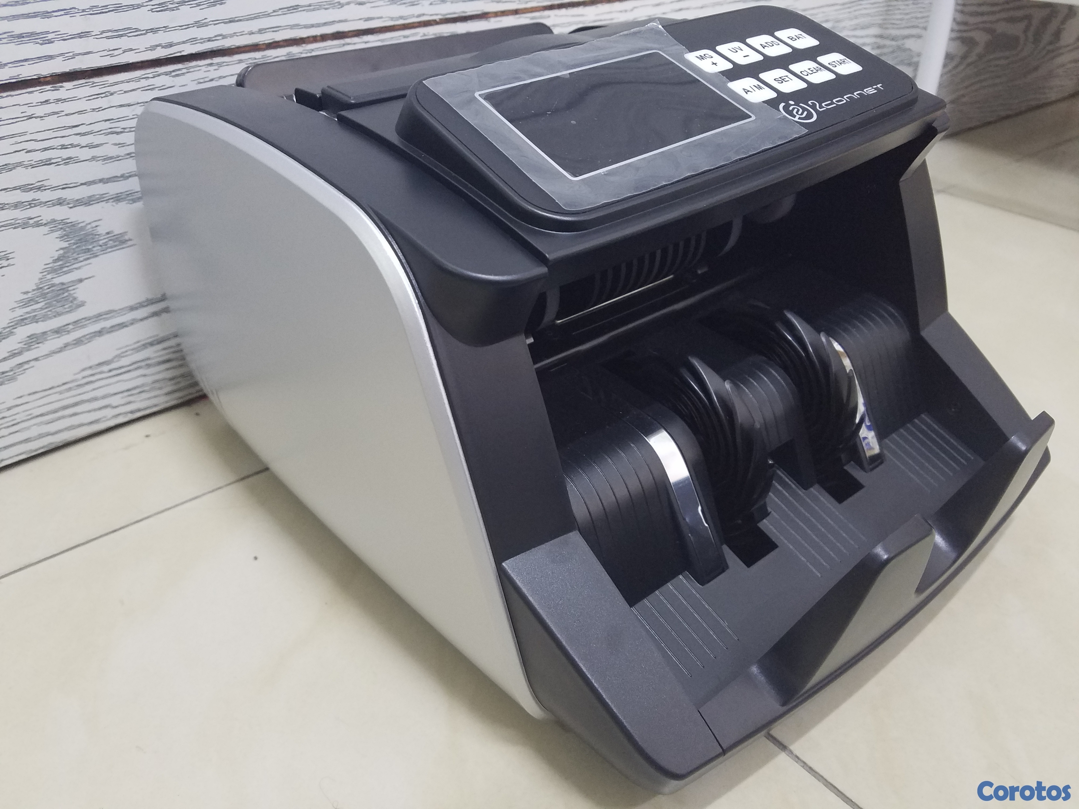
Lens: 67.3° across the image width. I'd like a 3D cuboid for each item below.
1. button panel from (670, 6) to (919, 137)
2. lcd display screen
[{"bbox_3d":[0.106,-0.139,0.337,0.075,0.010,0.083,-27,59,-30],"label":"button panel"},{"bbox_3d":[0.028,-0.103,0.288,0.088,0.006,0.053,-27,59,-30],"label":"lcd display screen"}]

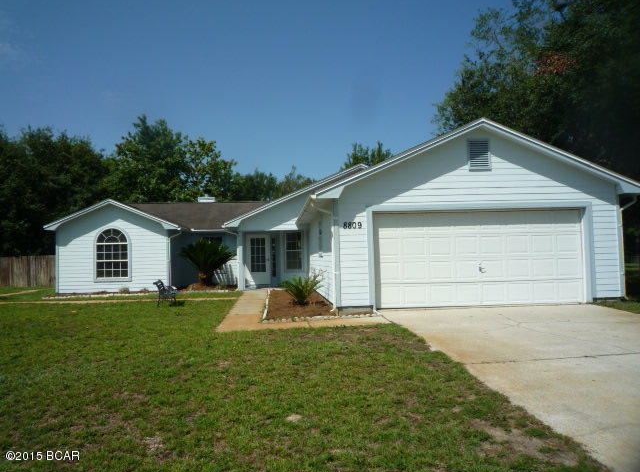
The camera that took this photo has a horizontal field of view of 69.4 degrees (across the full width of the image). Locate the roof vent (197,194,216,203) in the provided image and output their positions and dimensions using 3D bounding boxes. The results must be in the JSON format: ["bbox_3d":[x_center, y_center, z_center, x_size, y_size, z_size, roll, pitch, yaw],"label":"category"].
[{"bbox_3d":[-5.868,-1.921,24.000,0.920,0.420,0.700,-1,-3,-5],"label":"roof vent"}]

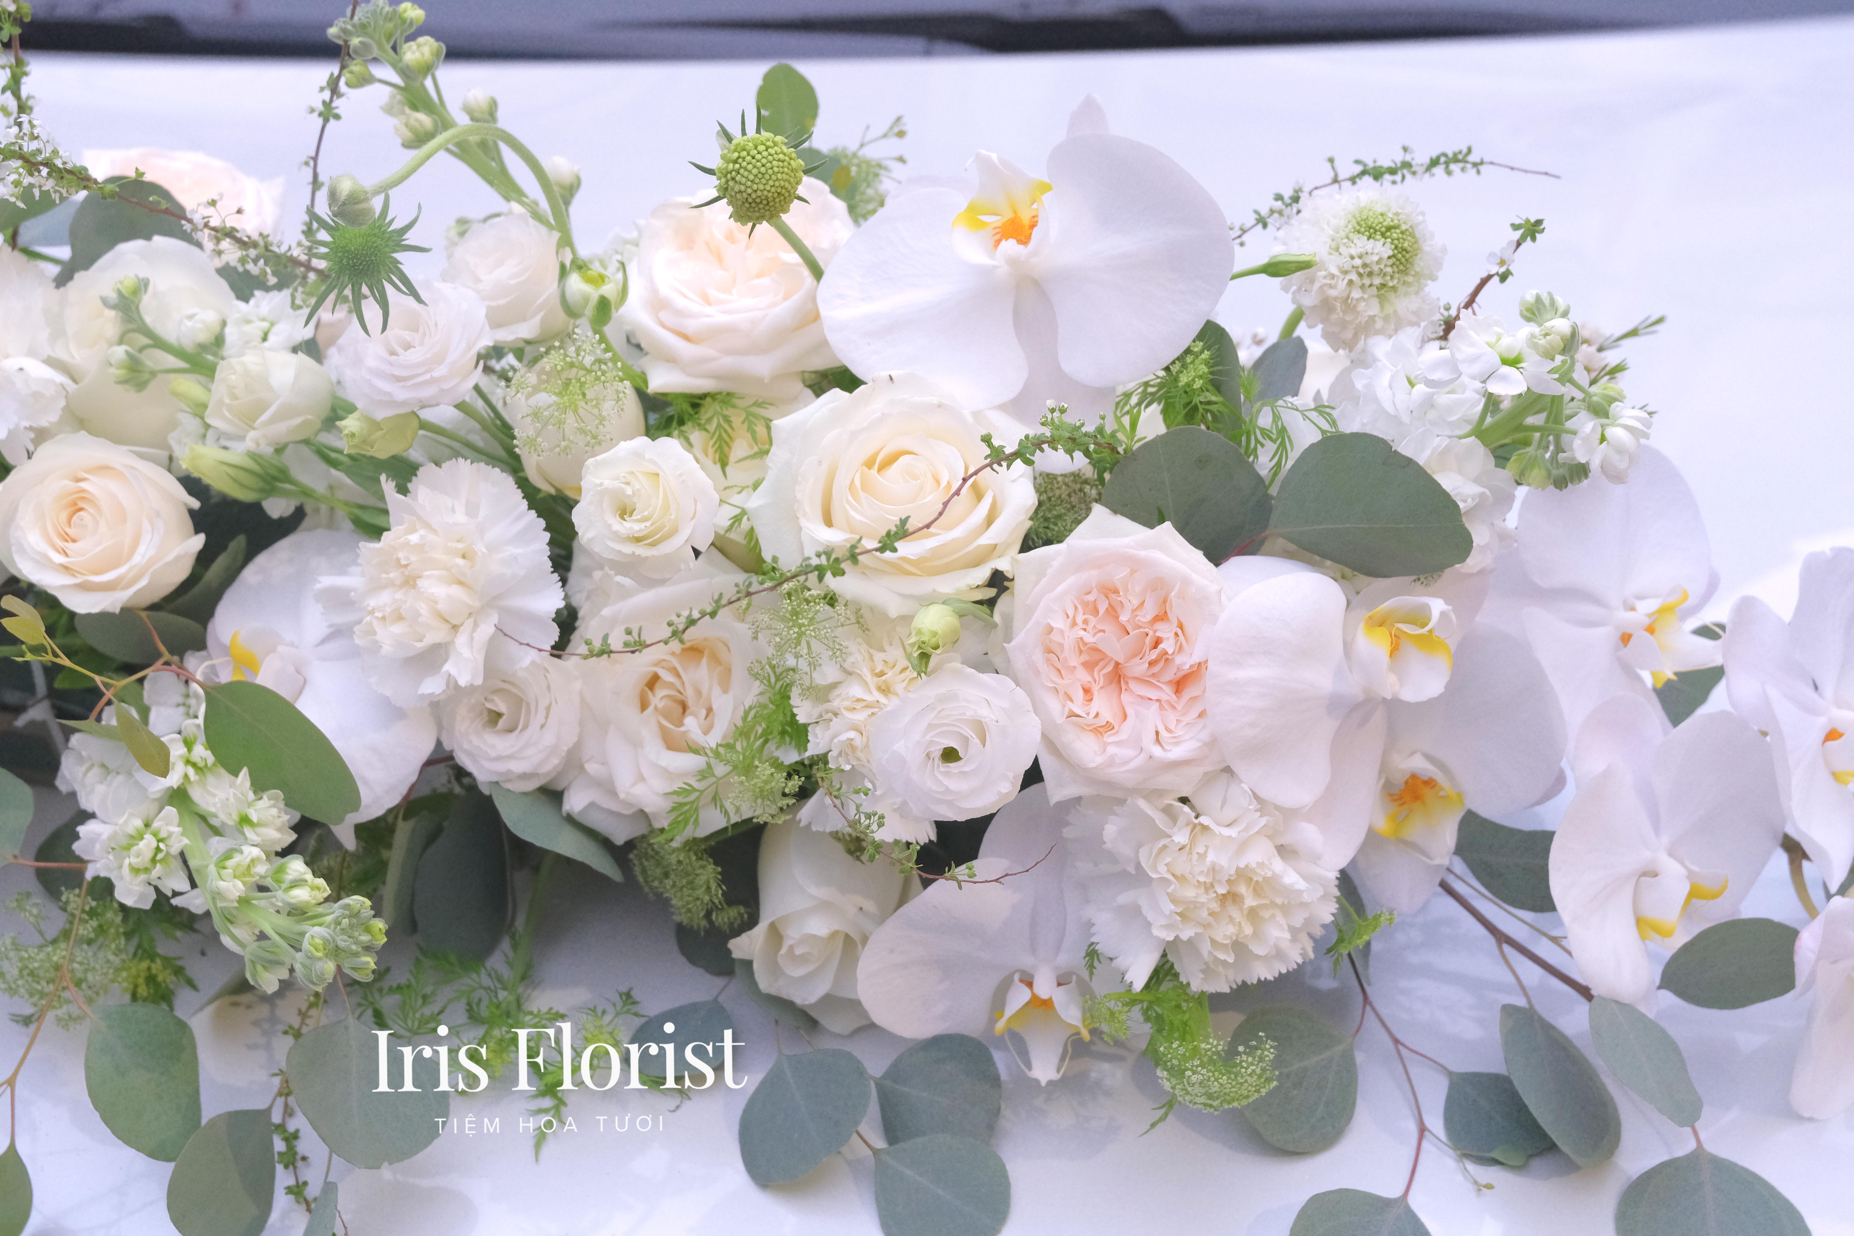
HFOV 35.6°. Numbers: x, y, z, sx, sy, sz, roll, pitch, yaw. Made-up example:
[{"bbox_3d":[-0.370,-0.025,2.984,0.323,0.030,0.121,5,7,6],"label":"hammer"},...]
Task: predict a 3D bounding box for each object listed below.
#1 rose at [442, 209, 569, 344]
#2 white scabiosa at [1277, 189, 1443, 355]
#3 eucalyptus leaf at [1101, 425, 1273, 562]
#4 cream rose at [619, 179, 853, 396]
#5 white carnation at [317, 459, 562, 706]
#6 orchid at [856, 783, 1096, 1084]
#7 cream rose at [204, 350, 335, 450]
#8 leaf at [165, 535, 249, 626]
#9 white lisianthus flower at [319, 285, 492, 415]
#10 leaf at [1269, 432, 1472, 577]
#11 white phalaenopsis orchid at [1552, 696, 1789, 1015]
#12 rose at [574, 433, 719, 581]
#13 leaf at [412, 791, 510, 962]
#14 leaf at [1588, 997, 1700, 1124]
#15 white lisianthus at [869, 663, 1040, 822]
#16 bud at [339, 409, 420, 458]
[{"bbox_3d":[-0.132,-0.106,0.900,0.041,0.040,0.043,0,69,0],"label":"rose"},{"bbox_3d":[0.140,-0.112,0.929,0.053,0.036,0.052,-14,74,-23],"label":"white scabiosa"},{"bbox_3d":[0.088,-0.040,0.985,0.060,0.010,0.058,-12,69,-1],"label":"eucalyptus leaf"},{"bbox_3d":[-0.071,-0.122,1.080,0.087,0.060,0.087,1,60,-1],"label":"cream rose"},{"bbox_3d":[-0.135,-0.010,0.800,0.063,0.065,0.050,0,0,21],"label":"white carnation"},{"bbox_3d":[0.034,0.093,0.860,0.108,0.092,0.040,1,7,1],"label":"orchid"},{"bbox_3d":[-0.198,-0.066,0.870,0.041,0.034,0.034,-4,6,-42],"label":"cream rose"},{"bbox_3d":[-0.225,-0.009,0.905,0.031,0.009,0.044,41,86,23],"label":"leaf"},{"bbox_3d":[-0.196,-0.102,1.090,0.062,0.038,0.062,2,53,-2],"label":"white lisianthus flower"},{"bbox_3d":[0.134,-0.035,0.870,0.062,0.009,0.046,0,72,-3],"label":"leaf"},{"bbox_3d":[0.217,0.068,0.850,0.088,0.095,0.042,-31,25,-21],"label":"white phalaenopsis orchid"},{"bbox_3d":[-0.086,-0.034,0.884,0.044,0.038,0.043,8,77,14],"label":"rose"},{"bbox_3d":[-0.147,0.080,0.905,0.031,0.056,0.009,0,12,0],"label":"leaf"},{"bbox_3d":[0.244,0.151,0.980,0.034,0.008,0.059,-25,74,-37],"label":"leaf"},{"bbox_3d":[0.008,0.038,0.876,0.051,0.049,0.034,-1,6,-2],"label":"white lisianthus"},{"bbox_3d":[-0.163,-0.055,0.860,0.025,0.015,0.015,-6,60,-18],"label":"bud"}]

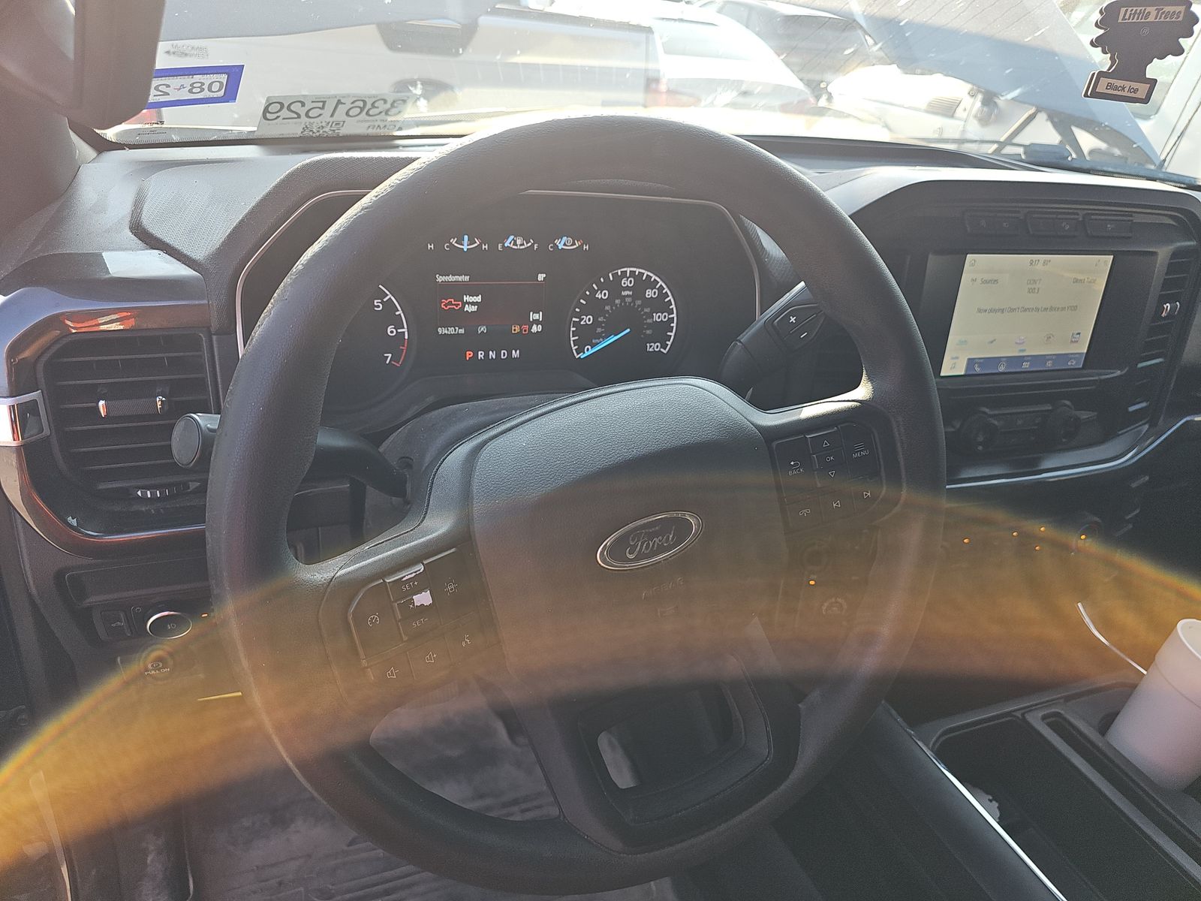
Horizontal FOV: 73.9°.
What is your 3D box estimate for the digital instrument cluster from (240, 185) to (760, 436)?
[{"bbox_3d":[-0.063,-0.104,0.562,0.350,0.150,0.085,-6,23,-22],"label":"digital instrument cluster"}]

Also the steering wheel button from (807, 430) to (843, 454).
[{"bbox_3d":[0.122,-0.005,0.437,0.018,0.011,0.006,-14,7,-5],"label":"steering wheel button"}]

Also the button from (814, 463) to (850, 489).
[{"bbox_3d":[0.127,0.013,0.440,0.018,0.009,0.007,-15,8,-7],"label":"button"}]

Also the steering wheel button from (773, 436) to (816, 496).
[{"bbox_3d":[0.105,0.008,0.436,0.018,0.029,0.007,-15,8,-7],"label":"steering wheel button"}]

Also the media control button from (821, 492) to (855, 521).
[{"bbox_3d":[0.131,0.030,0.442,0.019,0.013,0.006,-14,7,-5],"label":"media control button"}]

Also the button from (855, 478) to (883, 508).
[{"bbox_3d":[0.148,0.023,0.444,0.016,0.014,0.007,-15,8,-7],"label":"button"}]

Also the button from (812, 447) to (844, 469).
[{"bbox_3d":[0.125,0.004,0.439,0.018,0.009,0.007,-15,8,-7],"label":"button"}]

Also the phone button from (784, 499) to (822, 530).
[{"bbox_3d":[0.112,0.035,0.440,0.019,0.015,0.006,-14,7,-5],"label":"phone button"}]

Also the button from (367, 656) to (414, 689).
[{"bbox_3d":[-0.093,0.098,0.353,0.018,0.011,0.006,-20,9,-34],"label":"button"}]

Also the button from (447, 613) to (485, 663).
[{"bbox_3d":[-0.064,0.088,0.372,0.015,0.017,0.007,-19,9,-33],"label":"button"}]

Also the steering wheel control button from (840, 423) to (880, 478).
[{"bbox_3d":[0.143,0.000,0.441,0.018,0.027,0.007,-15,8,-7],"label":"steering wheel control button"}]

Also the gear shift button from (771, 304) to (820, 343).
[{"bbox_3d":[0.122,-0.077,0.499,0.034,0.021,0.007,-34,16,-16],"label":"gear shift button"}]

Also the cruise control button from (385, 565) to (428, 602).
[{"bbox_3d":[-0.087,0.060,0.359,0.018,0.011,0.006,-20,9,-34],"label":"cruise control button"}]

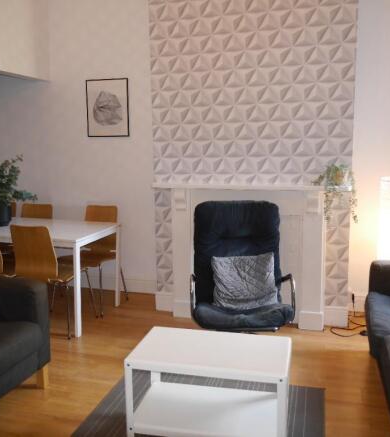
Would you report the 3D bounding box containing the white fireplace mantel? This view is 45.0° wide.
[{"bbox_3d":[0.409,0.288,3.757,1.490,1.125,0.200,2,9,16],"label":"white fireplace mantel"}]

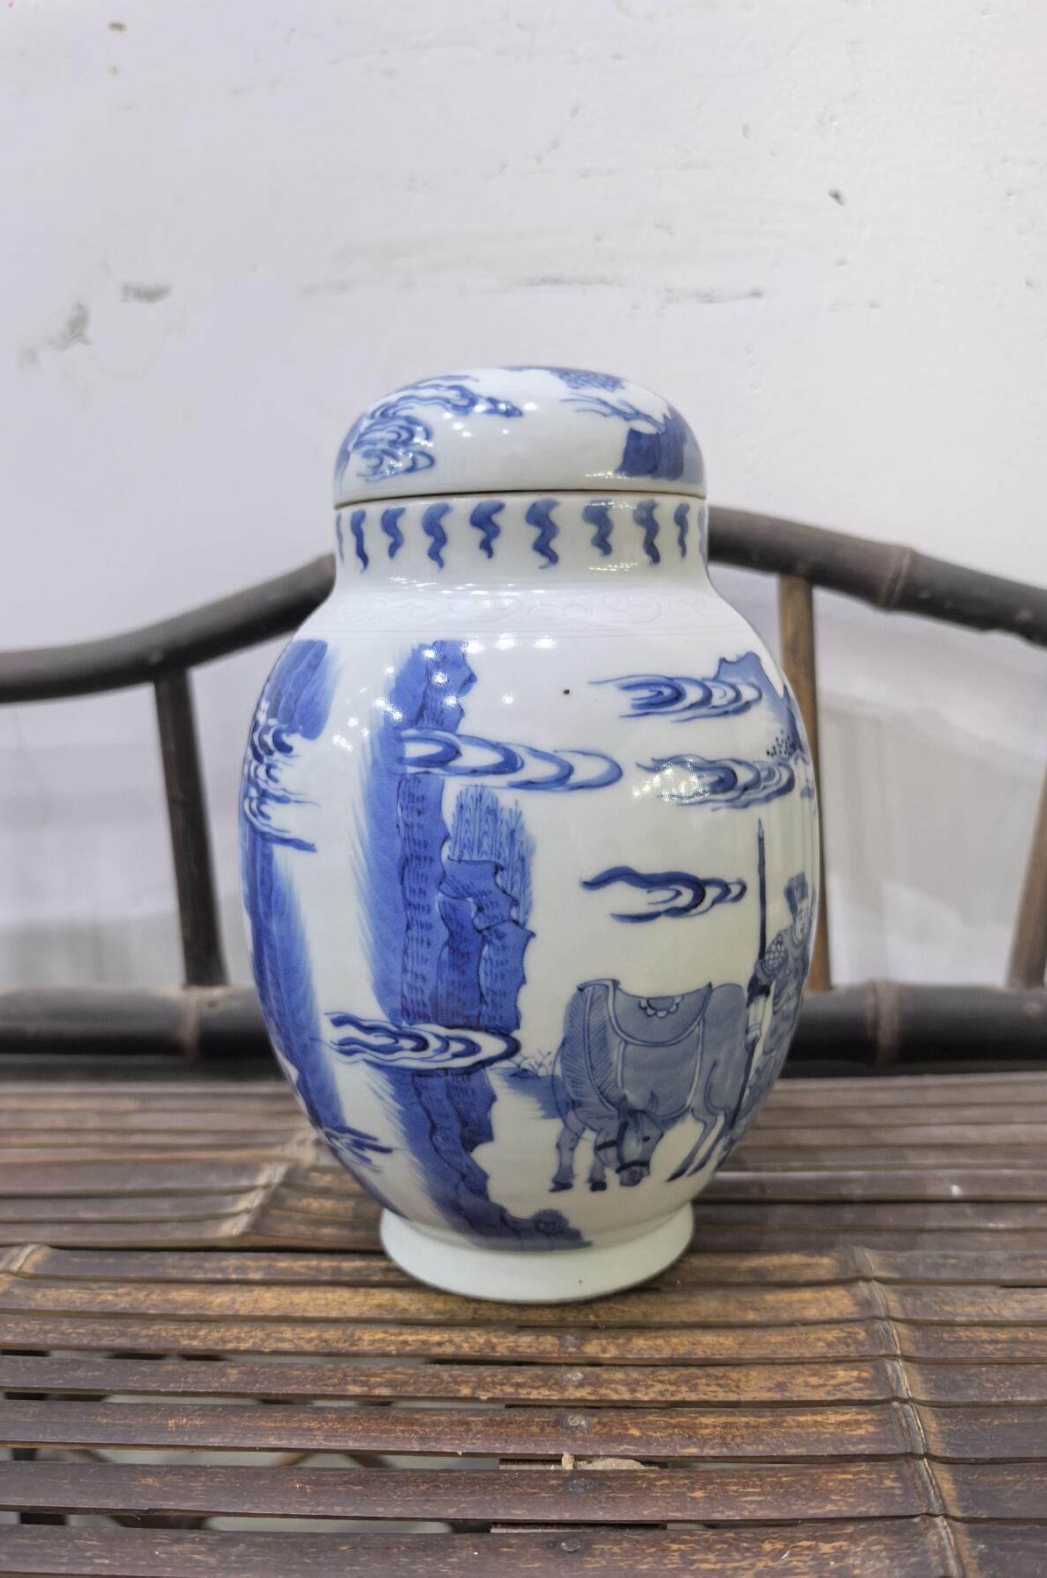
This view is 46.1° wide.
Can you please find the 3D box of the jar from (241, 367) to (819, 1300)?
[{"bbox_3d":[0.002,0.011,0.425,0.195,0.294,0.195,-2,8,0],"label":"jar"}]

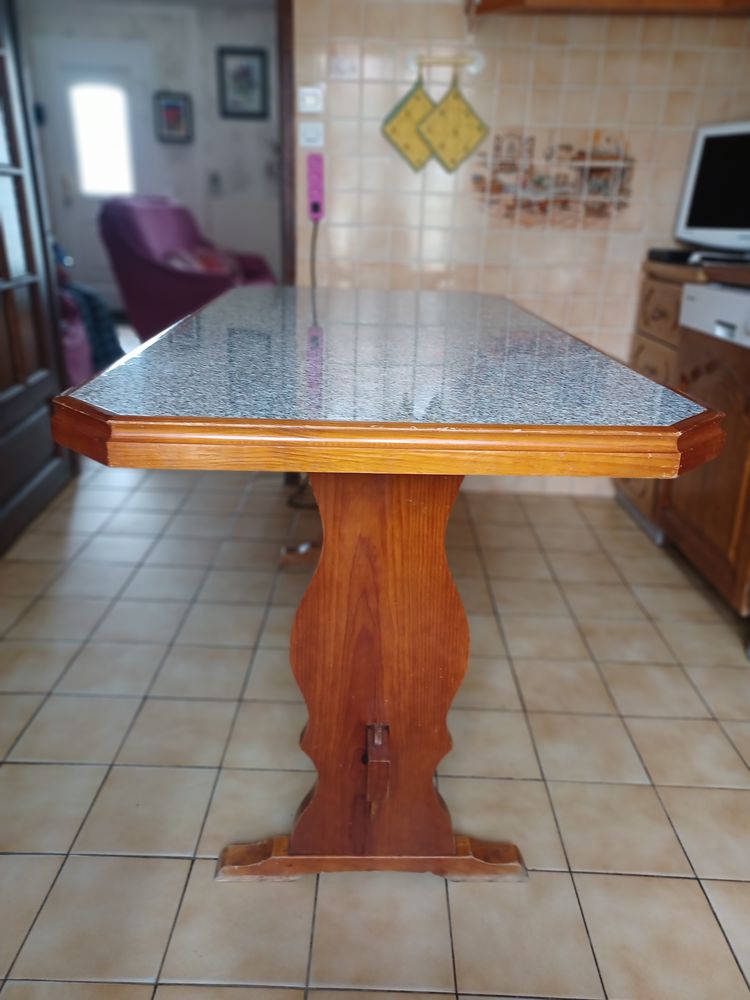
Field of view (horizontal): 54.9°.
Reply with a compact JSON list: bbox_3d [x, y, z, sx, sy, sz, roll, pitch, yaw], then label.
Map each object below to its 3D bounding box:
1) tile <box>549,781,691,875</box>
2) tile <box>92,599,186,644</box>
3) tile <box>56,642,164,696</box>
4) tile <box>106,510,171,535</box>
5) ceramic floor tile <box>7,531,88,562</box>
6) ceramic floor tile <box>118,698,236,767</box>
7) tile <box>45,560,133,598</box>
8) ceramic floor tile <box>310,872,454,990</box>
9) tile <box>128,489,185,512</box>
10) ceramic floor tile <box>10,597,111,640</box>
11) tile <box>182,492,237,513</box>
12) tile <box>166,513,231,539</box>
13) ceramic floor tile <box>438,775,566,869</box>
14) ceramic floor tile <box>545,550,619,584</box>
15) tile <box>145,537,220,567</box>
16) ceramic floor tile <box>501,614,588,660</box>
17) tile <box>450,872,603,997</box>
[{"bbox_3d":[0.418,0.570,1.253,0.199,0.010,0.199,2,21,0],"label":"tile"},{"bbox_3d":[-0.583,0.310,1.817,0.199,0.010,0.199,2,21,0],"label":"tile"},{"bbox_3d":[-0.586,0.384,1.629,0.199,0.010,0.199,2,21,0],"label":"tile"},{"bbox_3d":[-0.774,0.078,2.374,0.198,0.010,0.198,2,22,0],"label":"tile"},{"bbox_3d":[-0.983,0.144,2.192,0.199,0.009,0.199,2,22,0],"label":"ceramic floor tile"},{"bbox_3d":[-0.393,0.471,1.463,0.200,0.010,0.200,2,22,0],"label":"ceramic floor tile"},{"bbox_3d":[-0.788,0.229,2.021,0.200,0.010,0.200,2,22,0],"label":"tile"},{"bbox_3d":[0.011,0.637,1.082,0.200,0.010,0.200,2,22,0],"label":"ceramic floor tile"},{"bbox_3d":[-0.779,0.005,2.589,0.200,0.010,0.200,2,22,0],"label":"tile"},{"bbox_3d":[-0.785,0.302,1.817,0.199,0.010,0.199,2,21,0],"label":"ceramic floor tile"},{"bbox_3d":[-0.572,0.015,2.569,0.199,0.010,0.199,2,21,0],"label":"tile"},{"bbox_3d":[-0.577,0.086,2.381,0.199,0.009,0.199,2,22,0],"label":"tile"},{"bbox_3d":[0.216,0.562,1.253,0.199,0.010,0.199,2,21,0],"label":"ceramic floor tile"},{"bbox_3d":[0.638,0.210,2.210,0.200,0.010,0.200,2,22,0],"label":"ceramic floor tile"},{"bbox_3d":[-0.586,0.163,2.226,0.200,0.010,0.200,2,22,0],"label":"tile"},{"bbox_3d":[0.426,0.349,1.817,0.199,0.010,0.199,2,21,0],"label":"ceramic floor tile"},{"bbox_3d":[0.212,0.637,1.067,0.199,0.009,0.199,2,22,0],"label":"tile"}]

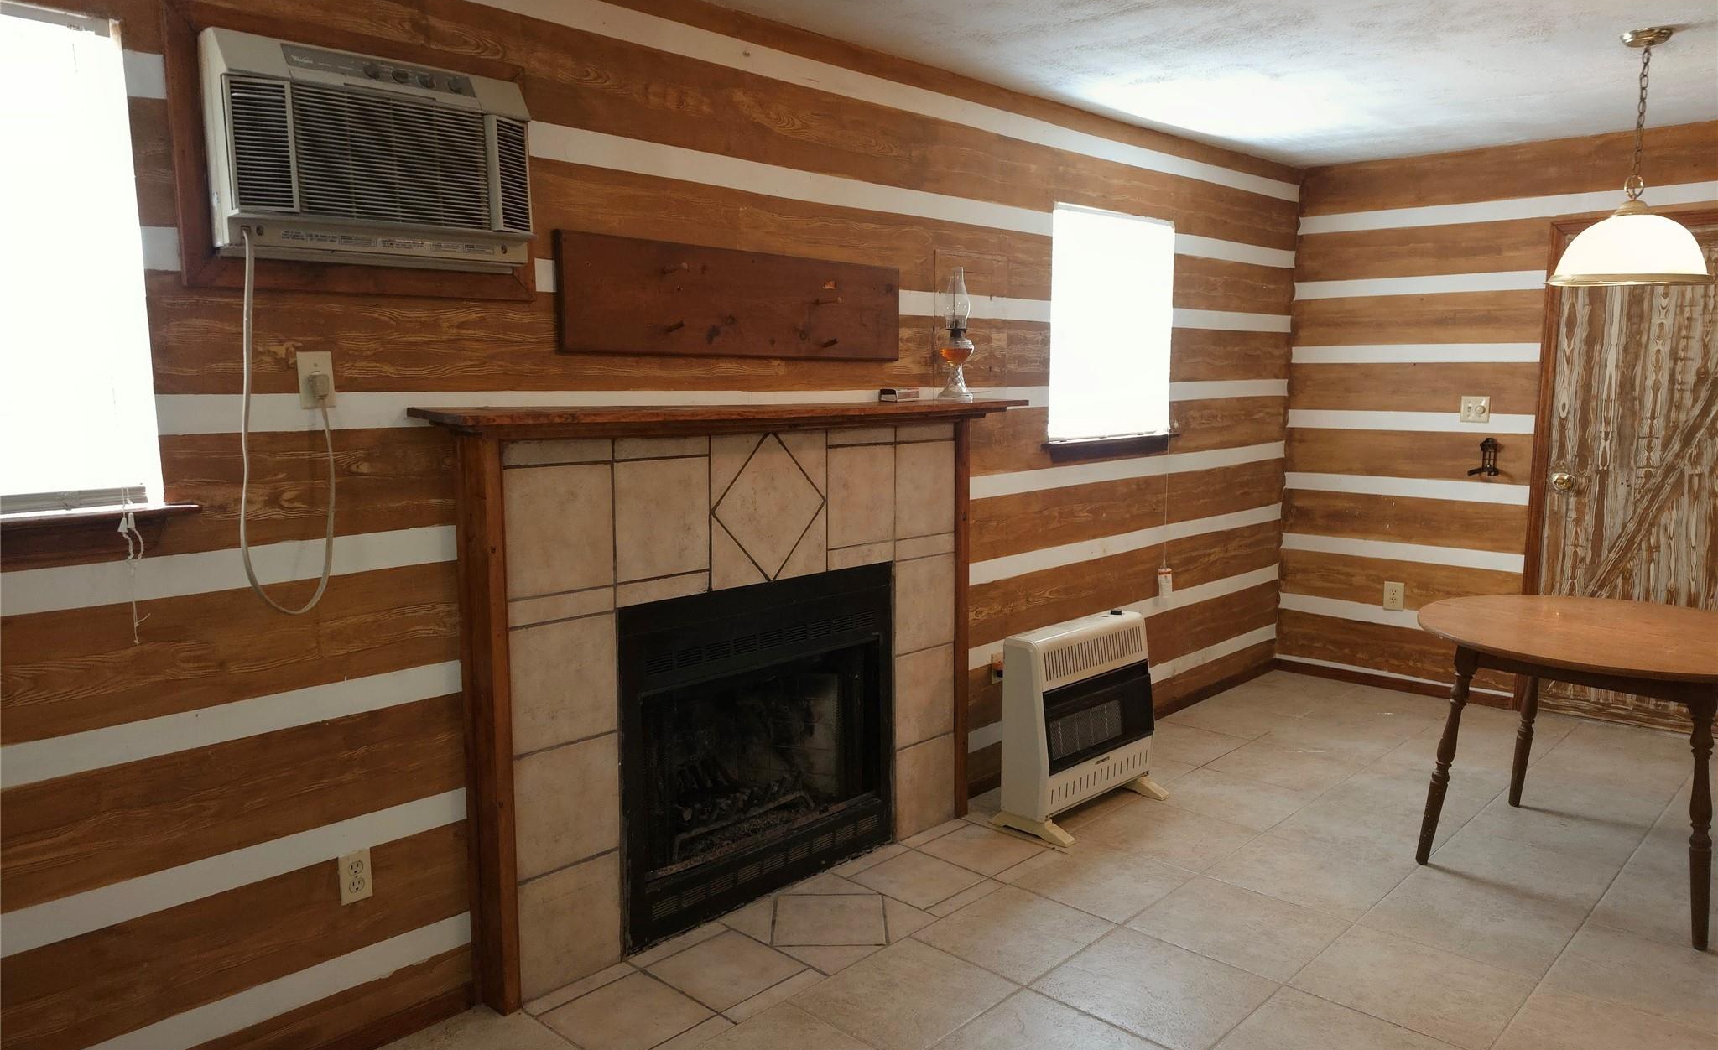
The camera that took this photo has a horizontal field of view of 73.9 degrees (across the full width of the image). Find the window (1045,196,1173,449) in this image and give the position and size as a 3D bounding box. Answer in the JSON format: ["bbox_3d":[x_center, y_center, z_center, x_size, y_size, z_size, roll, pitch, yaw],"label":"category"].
[{"bbox_3d":[0.994,-0.770,4.435,0.070,0.862,0.860,7,11,44],"label":"window"}]

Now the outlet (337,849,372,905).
[{"bbox_3d":[-1.092,0.766,2.483,0.015,0.112,0.068,7,11,44],"label":"outlet"}]

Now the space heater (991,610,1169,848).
[{"bbox_3d":[0.771,0.658,3.911,0.300,0.660,0.645,7,11,44],"label":"space heater"}]

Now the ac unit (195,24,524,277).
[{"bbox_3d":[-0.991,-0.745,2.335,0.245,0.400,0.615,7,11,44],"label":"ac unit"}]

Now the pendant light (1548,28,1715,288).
[{"bbox_3d":[2.288,-1.073,3.342,0.405,0.704,0.405,7,11,44],"label":"pendant light"}]

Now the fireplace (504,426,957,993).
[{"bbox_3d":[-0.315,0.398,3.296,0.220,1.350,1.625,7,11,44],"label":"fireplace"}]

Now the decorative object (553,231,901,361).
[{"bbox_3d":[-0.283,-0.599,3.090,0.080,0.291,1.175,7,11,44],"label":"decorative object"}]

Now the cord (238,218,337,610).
[{"bbox_3d":[-1.134,-0.193,2.242,0.110,0.743,0.195,7,11,44],"label":"cord"}]

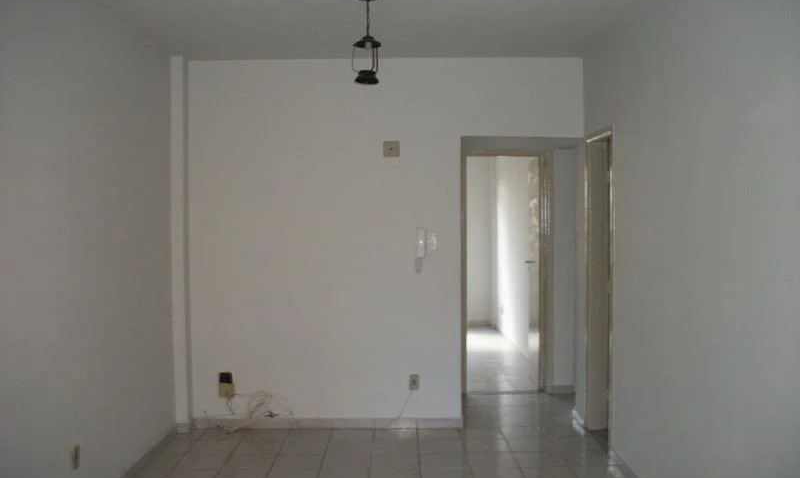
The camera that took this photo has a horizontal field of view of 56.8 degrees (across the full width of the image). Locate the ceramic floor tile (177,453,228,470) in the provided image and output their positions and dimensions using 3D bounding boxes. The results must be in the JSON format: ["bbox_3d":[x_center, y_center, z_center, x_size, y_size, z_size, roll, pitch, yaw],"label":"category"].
[{"bbox_3d":[-1.241,1.411,4.669,0.300,0.010,0.300,-1,1,0],"label":"ceramic floor tile"}]

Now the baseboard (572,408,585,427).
[{"bbox_3d":[1.339,1.346,5.514,0.015,0.078,0.352,0,2,0],"label":"baseboard"}]

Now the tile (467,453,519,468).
[{"bbox_3d":[0.585,1.407,4.688,0.305,0.008,0.298,0,2,0],"label":"tile"}]

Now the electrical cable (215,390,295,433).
[{"bbox_3d":[-1.059,1.246,5.342,0.573,0.294,0.079,0,2,0],"label":"electrical cable"}]

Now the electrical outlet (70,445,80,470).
[{"bbox_3d":[-1.583,1.067,3.612,0.014,0.112,0.073,-1,1,0],"label":"electrical outlet"}]

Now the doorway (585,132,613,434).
[{"bbox_3d":[1.395,0.337,4.934,0.150,2.080,0.700,-1,1,0],"label":"doorway"}]

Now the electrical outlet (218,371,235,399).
[{"bbox_3d":[-1.261,1.065,5.361,0.114,0.200,0.030,0,2,0],"label":"electrical outlet"}]

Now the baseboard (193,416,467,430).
[{"bbox_3d":[-0.534,1.364,5.474,2.000,0.082,0.012,0,1,0],"label":"baseboard"}]

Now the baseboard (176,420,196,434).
[{"bbox_3d":[-1.579,1.376,5.381,0.104,0.075,0.015,0,1,0],"label":"baseboard"}]

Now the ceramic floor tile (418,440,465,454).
[{"bbox_3d":[0.280,1.414,5.034,0.307,0.010,0.285,0,2,0],"label":"ceramic floor tile"}]

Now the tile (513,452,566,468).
[{"bbox_3d":[0.895,1.417,4.721,0.302,0.010,0.298,0,1,0],"label":"tile"}]

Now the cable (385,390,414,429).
[{"bbox_3d":[-0.006,1.257,5.446,0.212,0.288,0.030,0,1,0],"label":"cable"}]

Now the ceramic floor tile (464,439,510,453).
[{"bbox_3d":[0.587,1.413,5.017,0.302,0.010,0.298,0,1,0],"label":"ceramic floor tile"}]

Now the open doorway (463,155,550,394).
[{"bbox_3d":[0.927,0.304,6.469,0.771,2.088,0.140,0,2,0],"label":"open doorway"}]

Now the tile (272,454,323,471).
[{"bbox_3d":[-0.635,1.406,4.671,0.300,0.010,0.300,-1,1,0],"label":"tile"}]

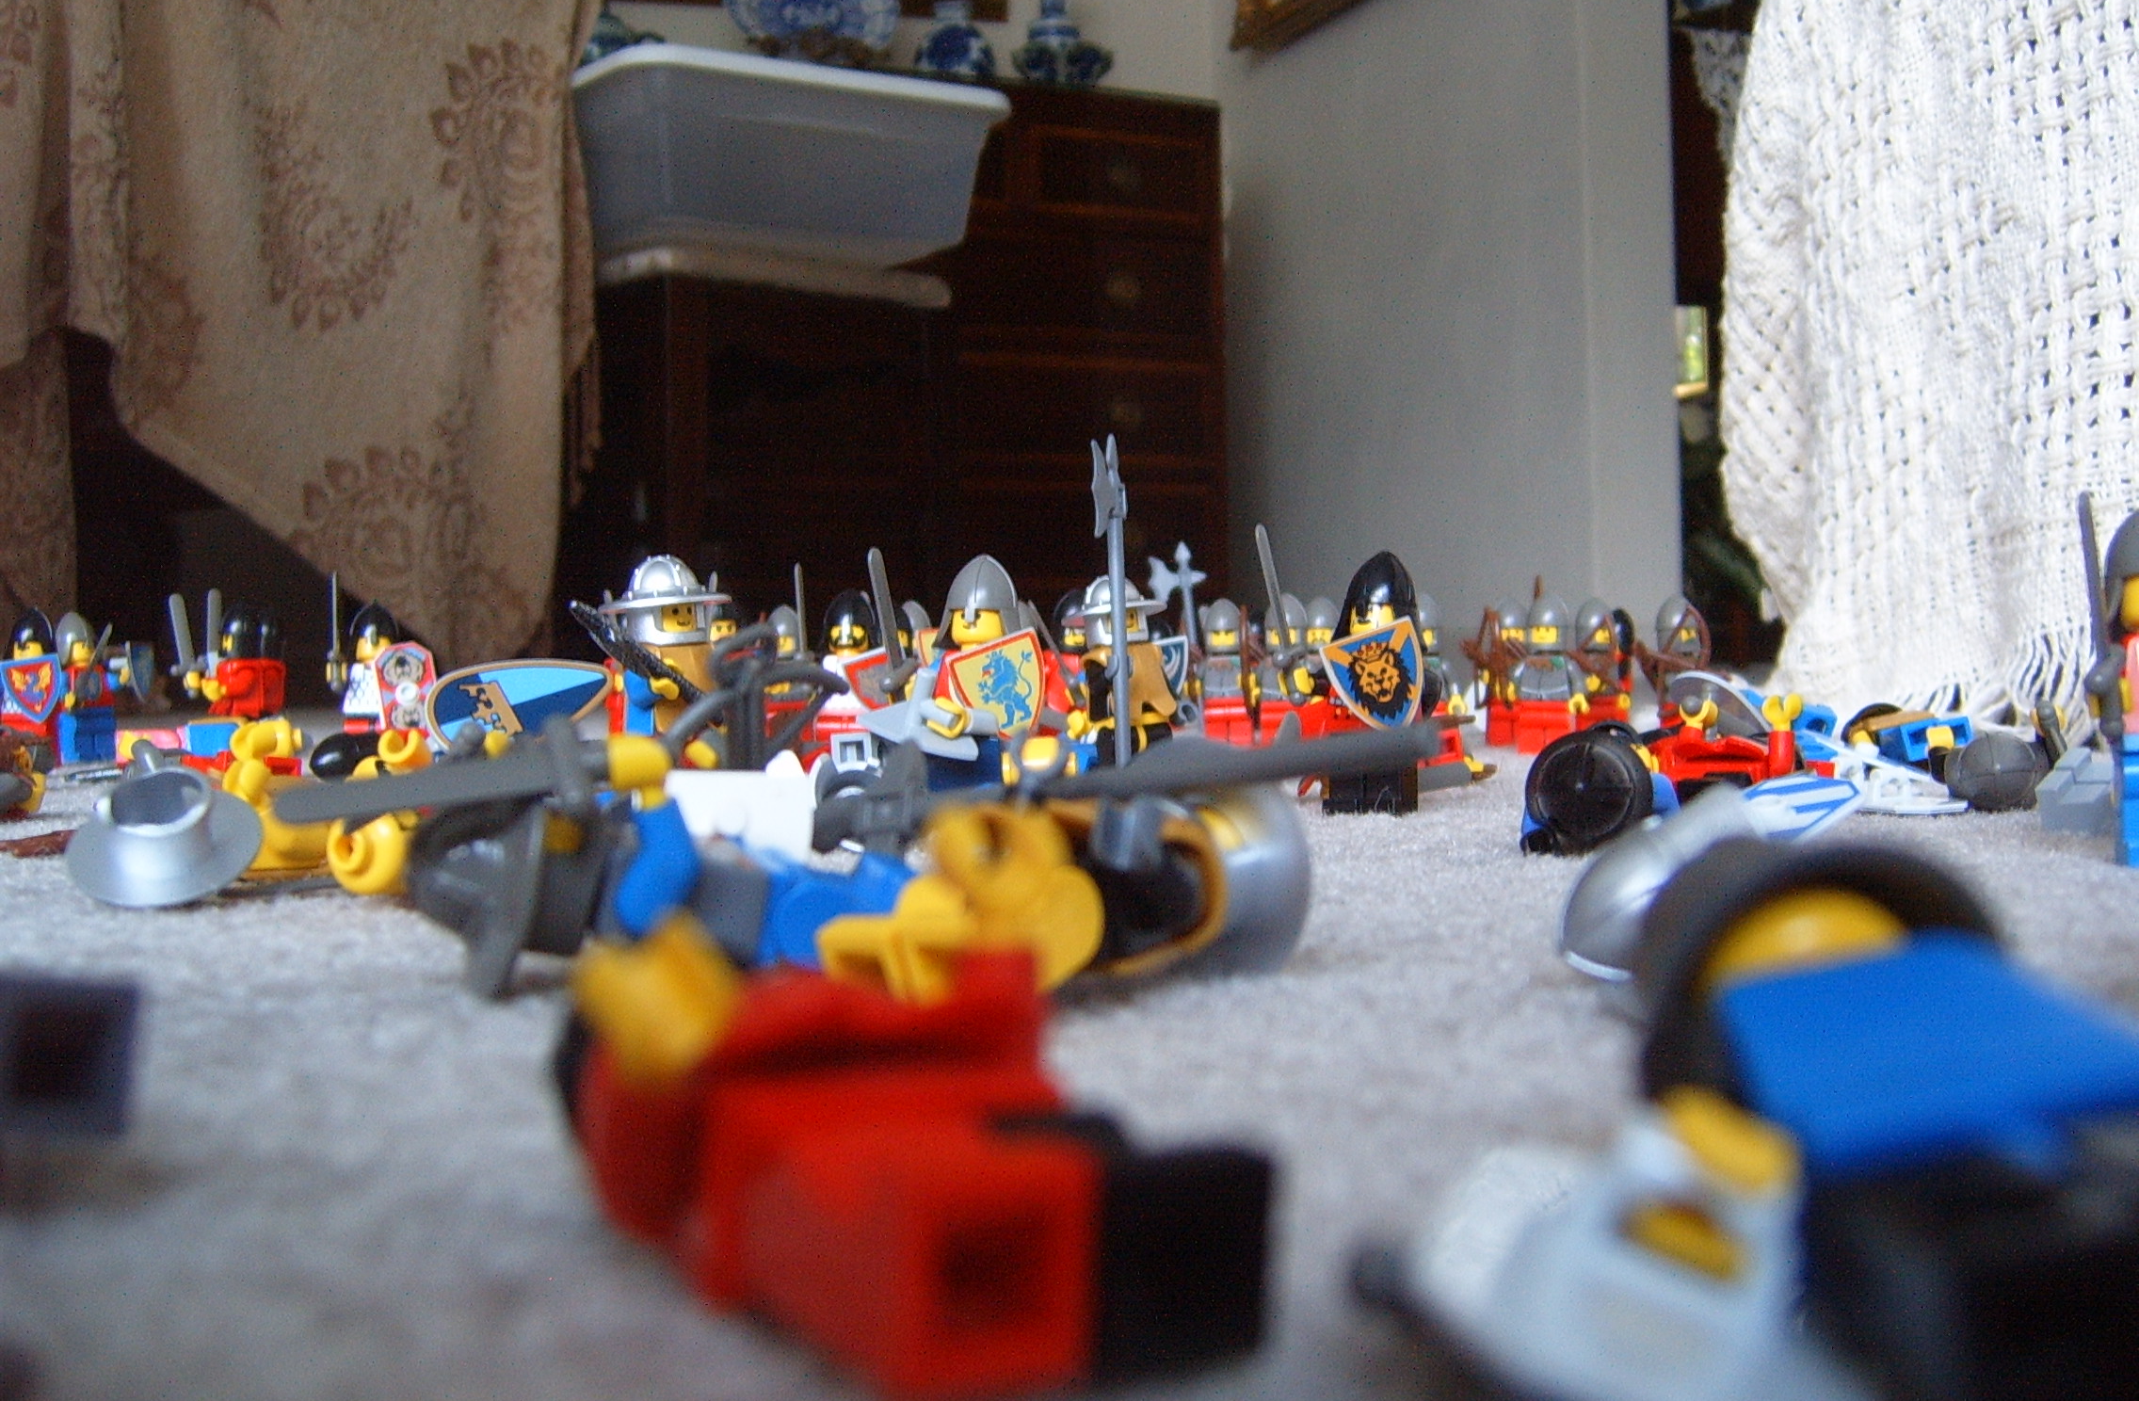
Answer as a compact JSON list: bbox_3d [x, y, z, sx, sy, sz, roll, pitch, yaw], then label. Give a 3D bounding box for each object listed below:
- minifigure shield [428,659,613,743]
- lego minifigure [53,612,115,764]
[{"bbox_3d":[-0.078,0.001,0.327,0.028,0.017,0.005,-19,-28,-35],"label":"minifigure shield"},{"bbox_3d":[-0.291,-0.004,0.675,0.013,0.045,0.021,0,1,28],"label":"lego minifigure"}]

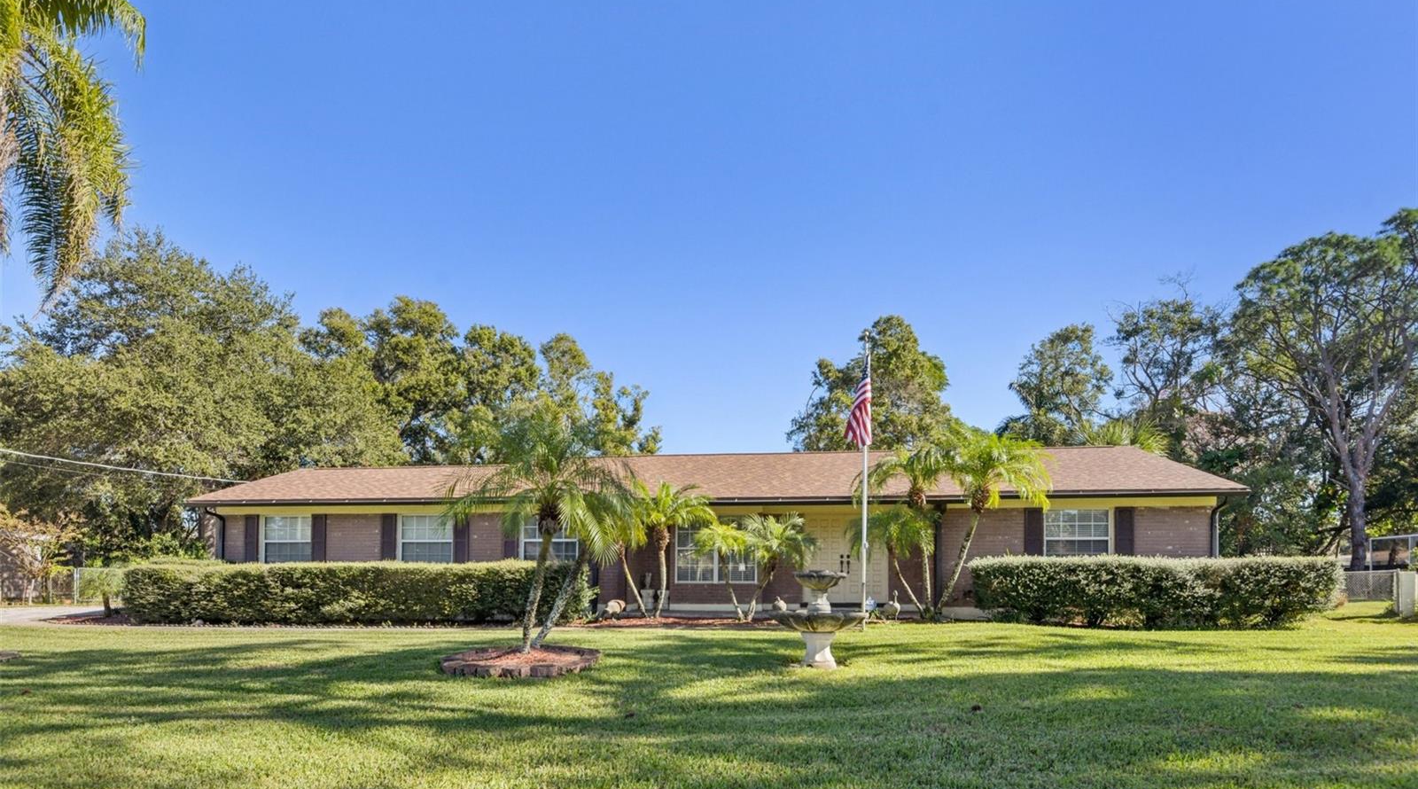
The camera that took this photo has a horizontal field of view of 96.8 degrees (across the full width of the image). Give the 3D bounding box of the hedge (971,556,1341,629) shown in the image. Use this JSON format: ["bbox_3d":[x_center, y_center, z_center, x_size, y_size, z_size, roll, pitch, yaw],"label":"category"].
[{"bbox_3d":[8.100,3.697,11.850,5.700,1.220,1.250,-1,-10,6],"label":"hedge"}]

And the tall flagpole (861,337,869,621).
[{"bbox_3d":[2.891,1.604,11.700,0.090,5.250,0.090,0,-10,0],"label":"tall flagpole"}]

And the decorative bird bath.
[{"bbox_3d":[1.361,2.805,7.900,1.170,1.200,1.170,0,-10,0],"label":"decorative bird bath"}]

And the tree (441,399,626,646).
[{"bbox_3d":[-2.199,1.701,8.200,2.200,3.100,2.100,0,-10,0],"label":"tree"}]

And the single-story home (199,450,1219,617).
[{"bbox_3d":[-0.400,3.577,17.700,22.300,4.000,9.000,-1,-10,6],"label":"single-story home"}]

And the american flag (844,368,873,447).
[{"bbox_3d":[2.767,0.226,11.700,0.520,1.480,0.250,0,-10,0],"label":"american flag"}]

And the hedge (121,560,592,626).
[{"bbox_3d":[-7.350,4.129,13.200,9.800,1.150,1.250,-1,-10,6],"label":"hedge"}]

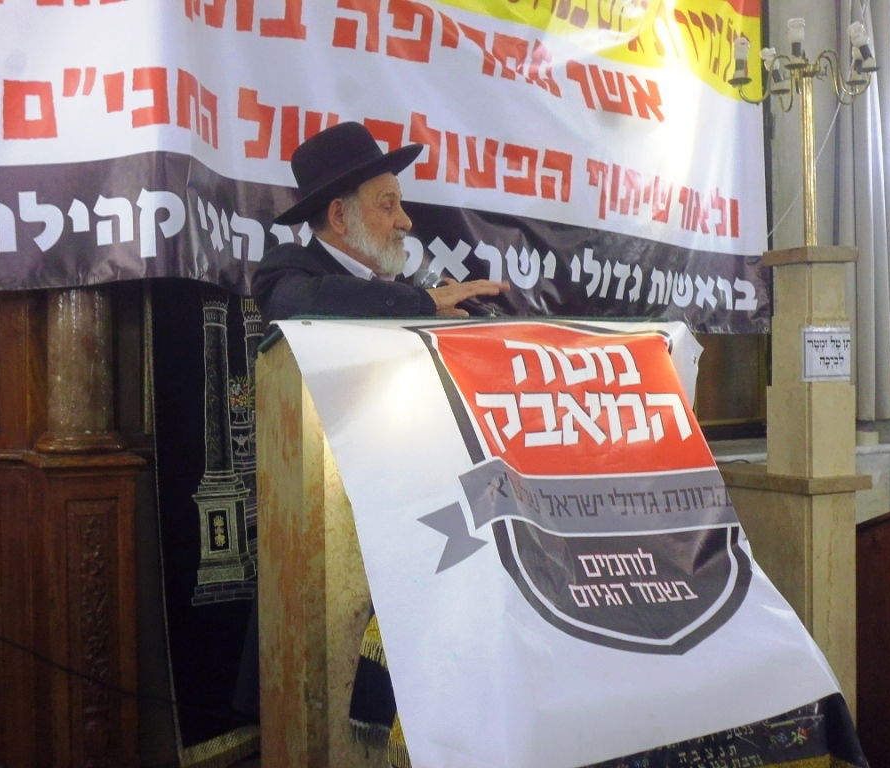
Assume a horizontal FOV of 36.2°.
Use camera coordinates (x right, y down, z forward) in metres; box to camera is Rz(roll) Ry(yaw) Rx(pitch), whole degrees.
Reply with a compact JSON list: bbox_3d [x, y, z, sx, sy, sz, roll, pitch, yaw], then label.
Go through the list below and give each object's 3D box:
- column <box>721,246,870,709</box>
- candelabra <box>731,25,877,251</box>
[{"bbox_3d":[1.065,0.322,4.129,0.250,1.450,0.360,-1,1,-27],"label":"column"},{"bbox_3d":[1.071,-0.725,4.070,0.440,0.660,0.440,-2,1,0],"label":"candelabra"}]

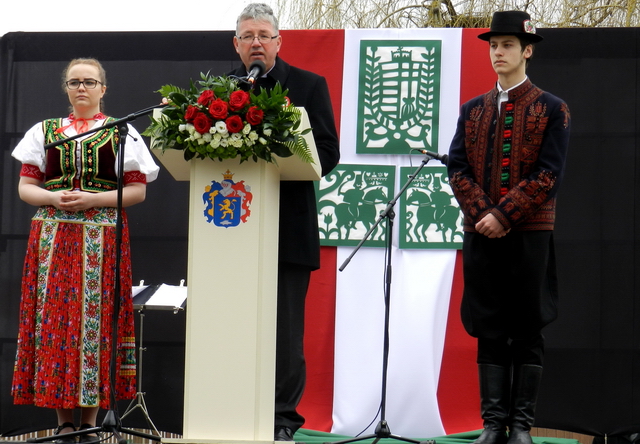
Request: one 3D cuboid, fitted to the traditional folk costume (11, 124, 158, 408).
[{"bbox_3d":[-0.966,0.162,8.719,0.600,1.201,0.440,1,-6,7],"label":"traditional folk costume"}]

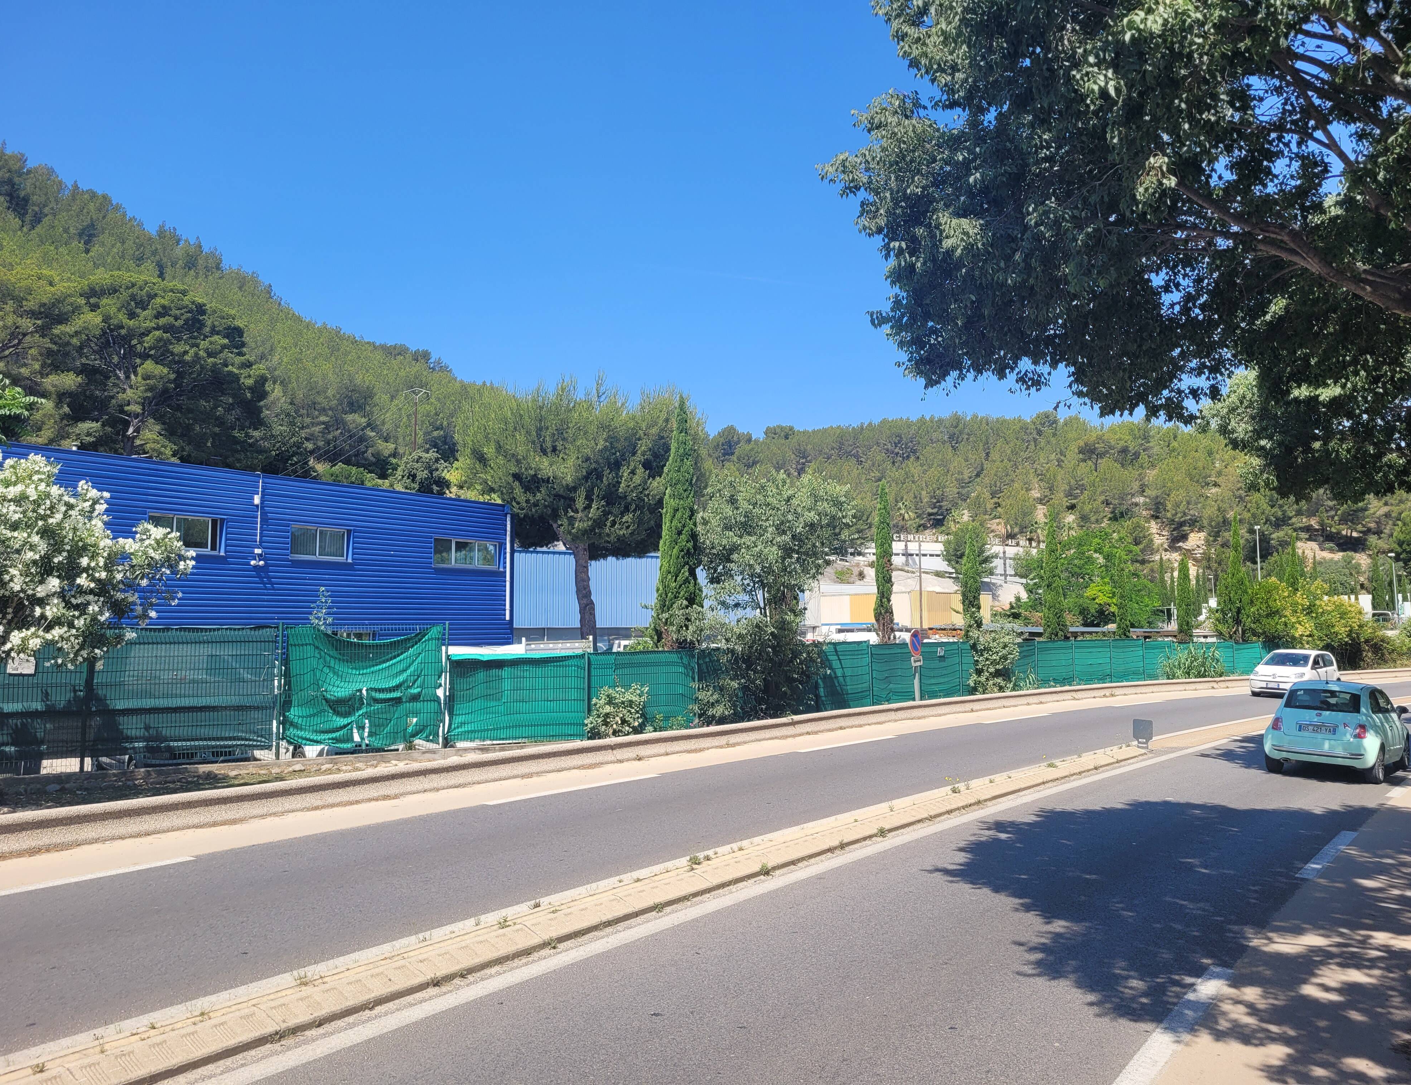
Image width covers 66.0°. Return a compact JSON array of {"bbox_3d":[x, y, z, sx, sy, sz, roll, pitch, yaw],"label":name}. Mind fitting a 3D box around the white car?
[{"bbox_3d":[19.150,4.210,35.200,3.580,1.500,1.645,3,-6,-40],"label":"white car"}]

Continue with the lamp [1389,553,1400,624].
[{"bbox_3d":[60.307,4.165,95.220,0.750,6.665,0.350,1,-5,-18],"label":"lamp"}]

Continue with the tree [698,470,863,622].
[{"bbox_3d":[1.559,1.155,22.646,3.500,5.390,3.400,-1,-4,4],"label":"tree"}]

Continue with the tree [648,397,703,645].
[{"bbox_3d":[-0.637,0.438,22.904,1.200,7.090,1.200,0,-4,-2],"label":"tree"}]

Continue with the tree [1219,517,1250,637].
[{"bbox_3d":[23.188,2.283,47.598,1.450,7.125,1.400,-3,-5,26],"label":"tree"}]

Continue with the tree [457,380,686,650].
[{"bbox_3d":[-5.422,-0.609,46.832,10.200,13.155,9.800,0,-4,-7],"label":"tree"}]

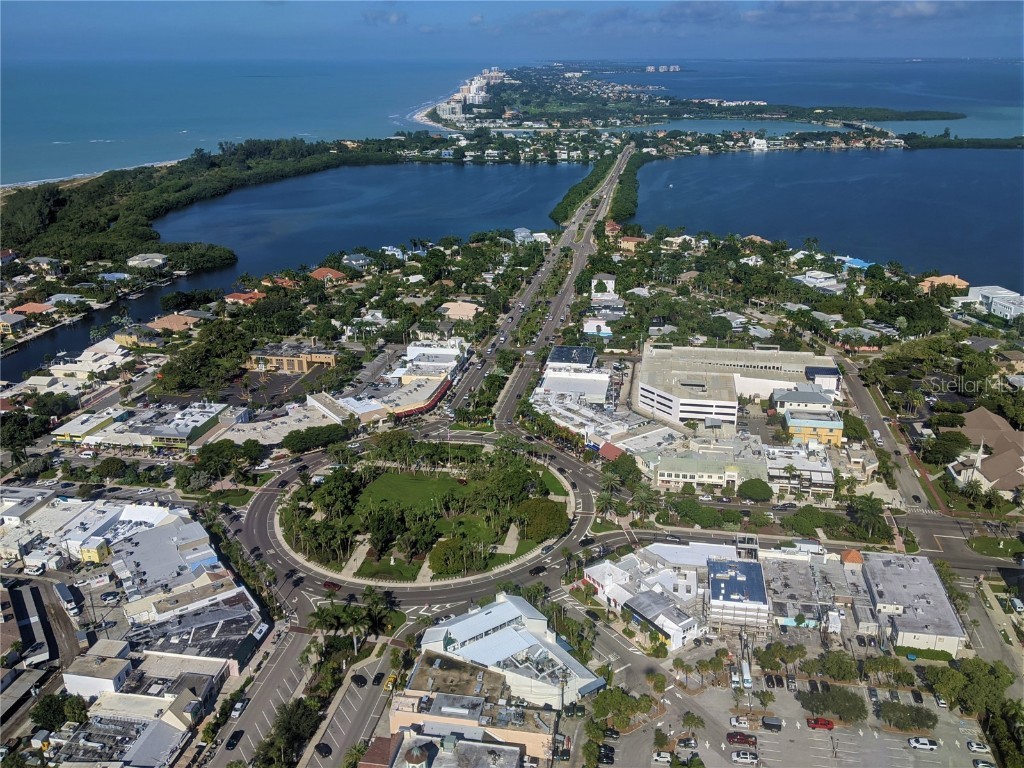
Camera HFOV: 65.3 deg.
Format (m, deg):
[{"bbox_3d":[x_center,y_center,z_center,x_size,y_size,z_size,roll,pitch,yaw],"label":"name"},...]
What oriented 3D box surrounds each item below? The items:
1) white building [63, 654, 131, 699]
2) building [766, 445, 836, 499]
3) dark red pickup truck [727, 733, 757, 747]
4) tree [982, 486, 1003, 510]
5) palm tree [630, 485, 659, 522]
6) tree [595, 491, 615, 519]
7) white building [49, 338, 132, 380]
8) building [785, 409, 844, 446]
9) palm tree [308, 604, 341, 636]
[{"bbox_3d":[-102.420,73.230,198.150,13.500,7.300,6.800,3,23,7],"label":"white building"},{"bbox_3d":[108.090,32.510,297.190,22.400,9.500,21.700,4,23,9],"label":"building"},{"bbox_3d":[53.560,82.340,186.130,6.500,1.950,2.100,3,23,8],"label":"dark red pickup truck"},{"bbox_3d":[164.430,41.130,272.840,6.200,9.600,6.200,0,22,0],"label":"tree"},{"bbox_3d":[44.690,41.260,269.110,8.600,12.200,8.600,0,22,0],"label":"palm tree"},{"bbox_3d":[32.360,42.050,272.970,7.300,10.300,7.300,0,22,0],"label":"tree"},{"bbox_3d":[-212.220,-13.190,410.750,27.500,7.500,37.500,4,23,10],"label":"white building"},{"bbox_3d":[125.330,17.740,332.650,20.700,9.800,15.000,5,23,11],"label":"building"},{"bbox_3d":[-50.310,64.920,210.020,8.400,13.600,8.400,0,22,0],"label":"palm tree"}]

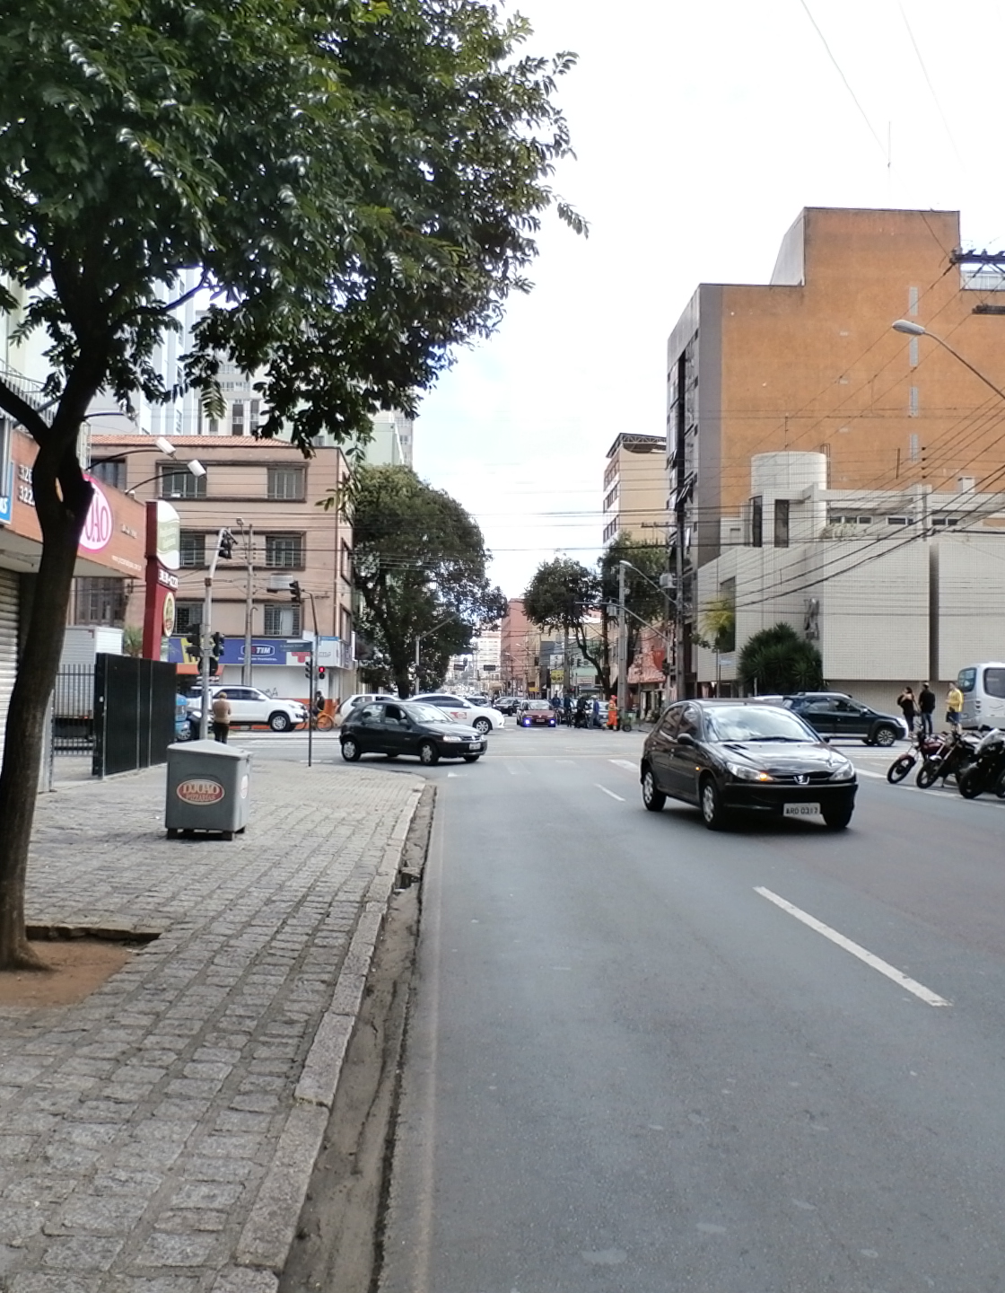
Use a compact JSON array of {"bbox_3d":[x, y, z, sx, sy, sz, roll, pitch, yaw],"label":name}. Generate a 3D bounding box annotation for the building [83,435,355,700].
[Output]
[{"bbox_3d":[-13.668,-2.716,57.340,12.800,12.500,8.800,1,-2,1],"label":"building"}]

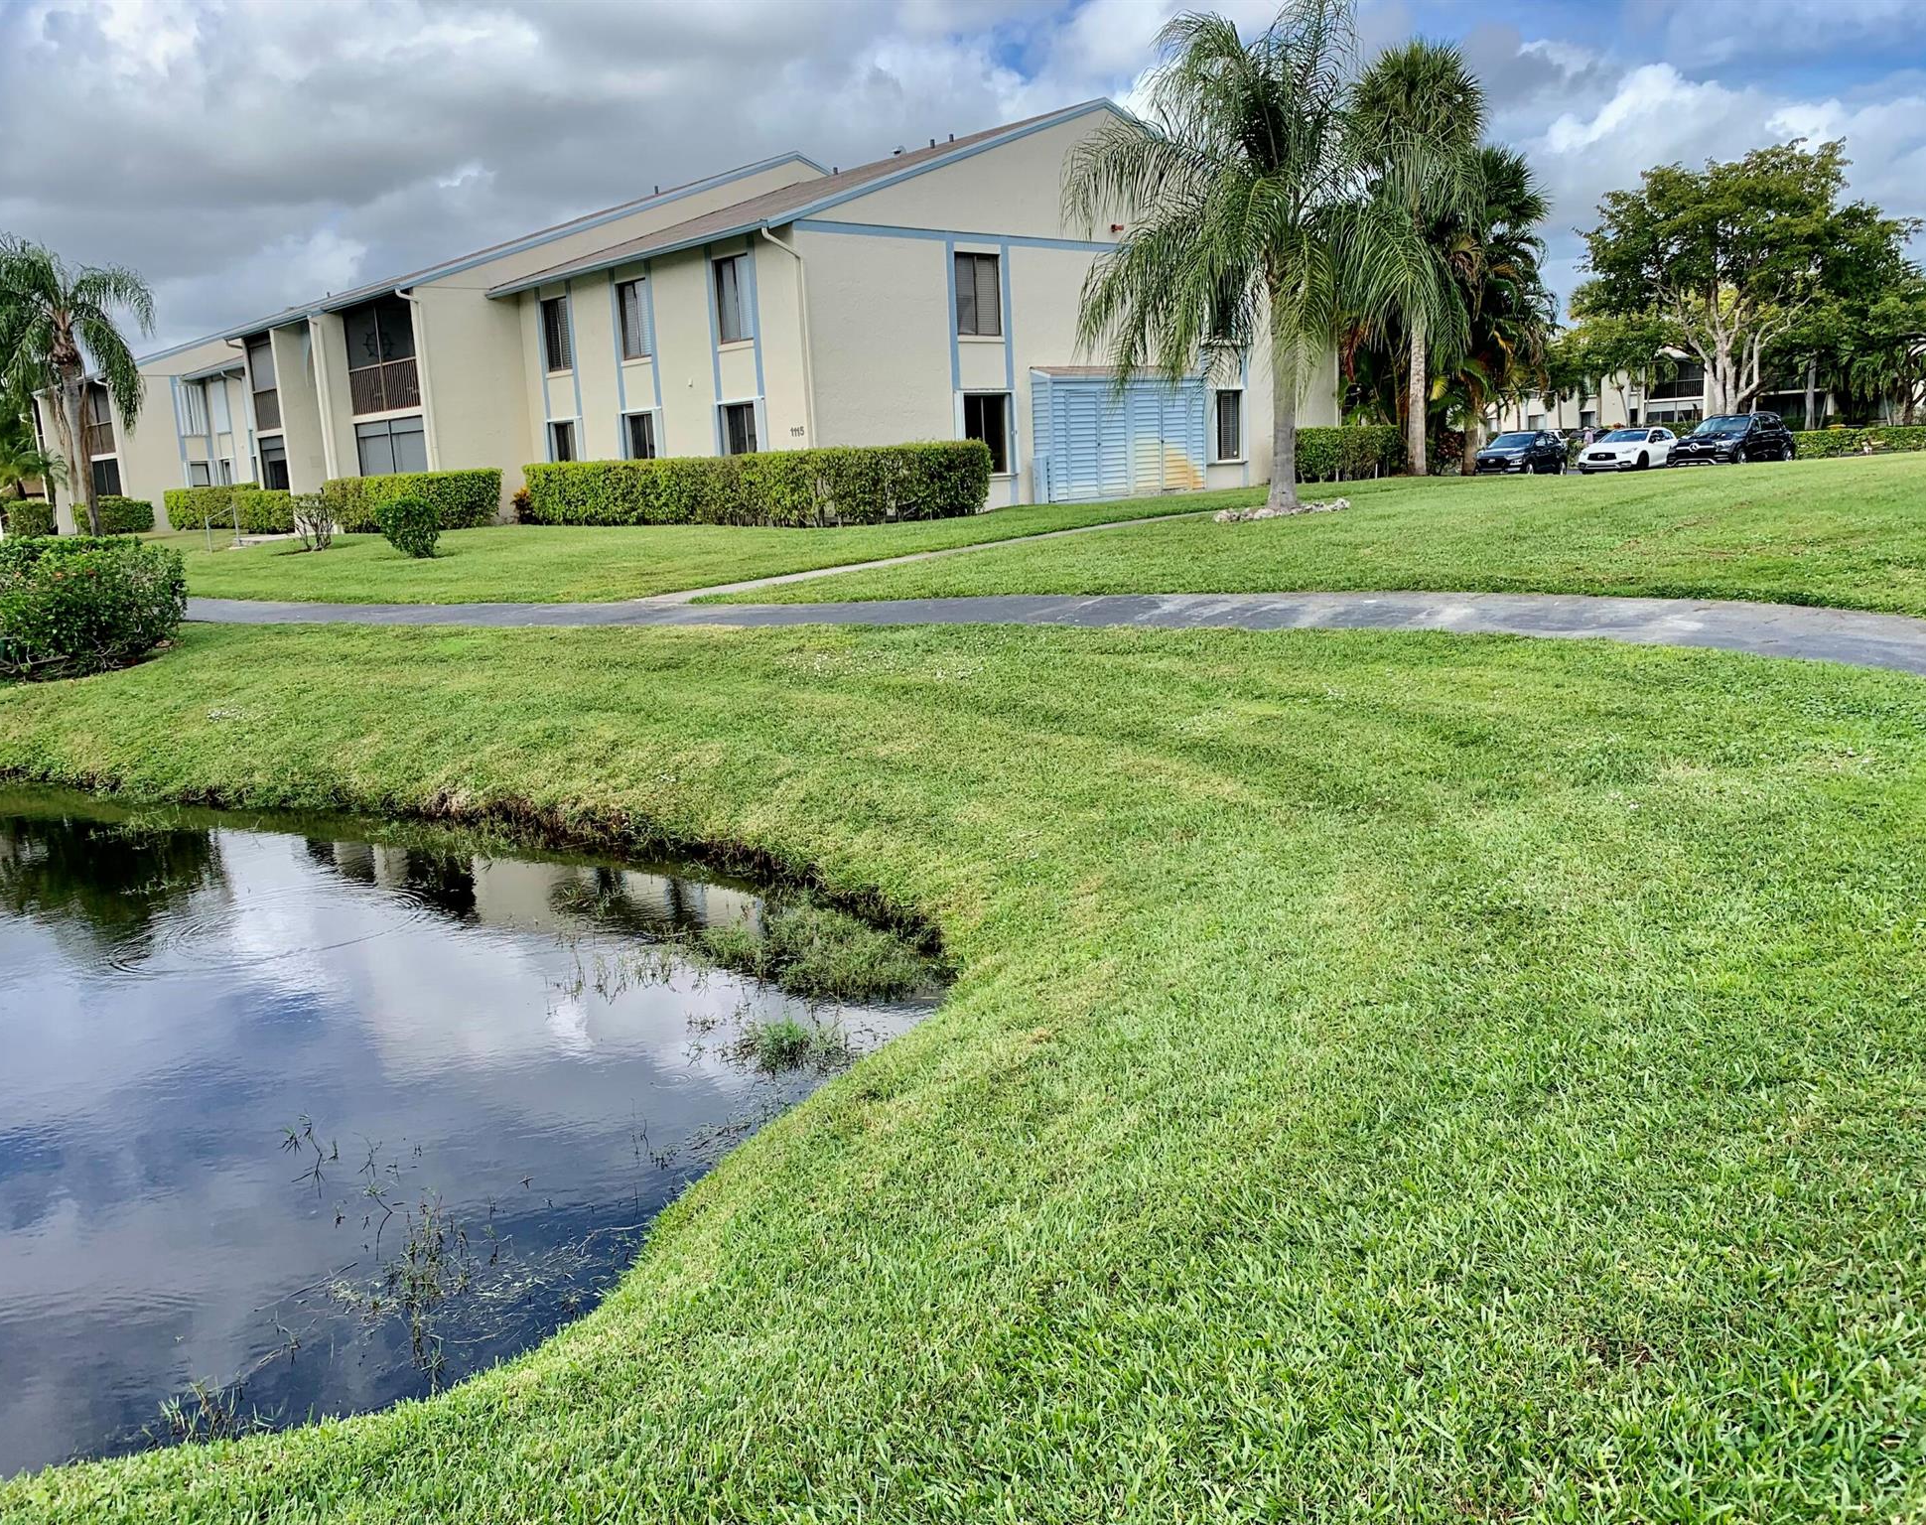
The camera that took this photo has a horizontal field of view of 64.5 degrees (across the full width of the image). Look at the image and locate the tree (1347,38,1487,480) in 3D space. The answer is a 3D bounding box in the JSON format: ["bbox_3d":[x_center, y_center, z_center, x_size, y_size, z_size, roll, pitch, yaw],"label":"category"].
[{"bbox_3d":[12.349,-13.428,41.213,3.700,11.350,3.700,1,12,17],"label":"tree"}]

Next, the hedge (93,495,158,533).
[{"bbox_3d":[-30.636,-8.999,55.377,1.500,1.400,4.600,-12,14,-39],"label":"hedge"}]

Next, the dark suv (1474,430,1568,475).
[{"bbox_3d":[19.405,-10.667,53.000,1.800,1.560,4.170,7,15,42],"label":"dark suv"}]

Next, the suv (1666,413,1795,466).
[{"bbox_3d":[25.980,-10.821,51.500,4.930,1.780,1.970,-11,14,-38],"label":"suv"}]

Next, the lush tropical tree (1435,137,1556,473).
[{"bbox_3d":[14.436,-12.418,42.203,3.577,8.822,3.577,1,12,18],"label":"lush tropical tree"}]

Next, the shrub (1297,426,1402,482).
[{"bbox_3d":[9.362,-7.472,37.002,2.448,1.285,1.377,-12,15,-40],"label":"shrub"}]

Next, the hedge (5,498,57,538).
[{"bbox_3d":[-39.560,-10.372,65.065,1.224,1.428,3.366,-12,15,-40],"label":"hedge"}]

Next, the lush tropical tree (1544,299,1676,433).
[{"bbox_3d":[29.630,-17.465,70.138,5.900,7.000,5.600,2,12,23],"label":"lush tropical tree"}]

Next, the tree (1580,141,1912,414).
[{"bbox_3d":[33.767,-20.008,66.109,12.600,13.160,12.000,3,12,25],"label":"tree"}]

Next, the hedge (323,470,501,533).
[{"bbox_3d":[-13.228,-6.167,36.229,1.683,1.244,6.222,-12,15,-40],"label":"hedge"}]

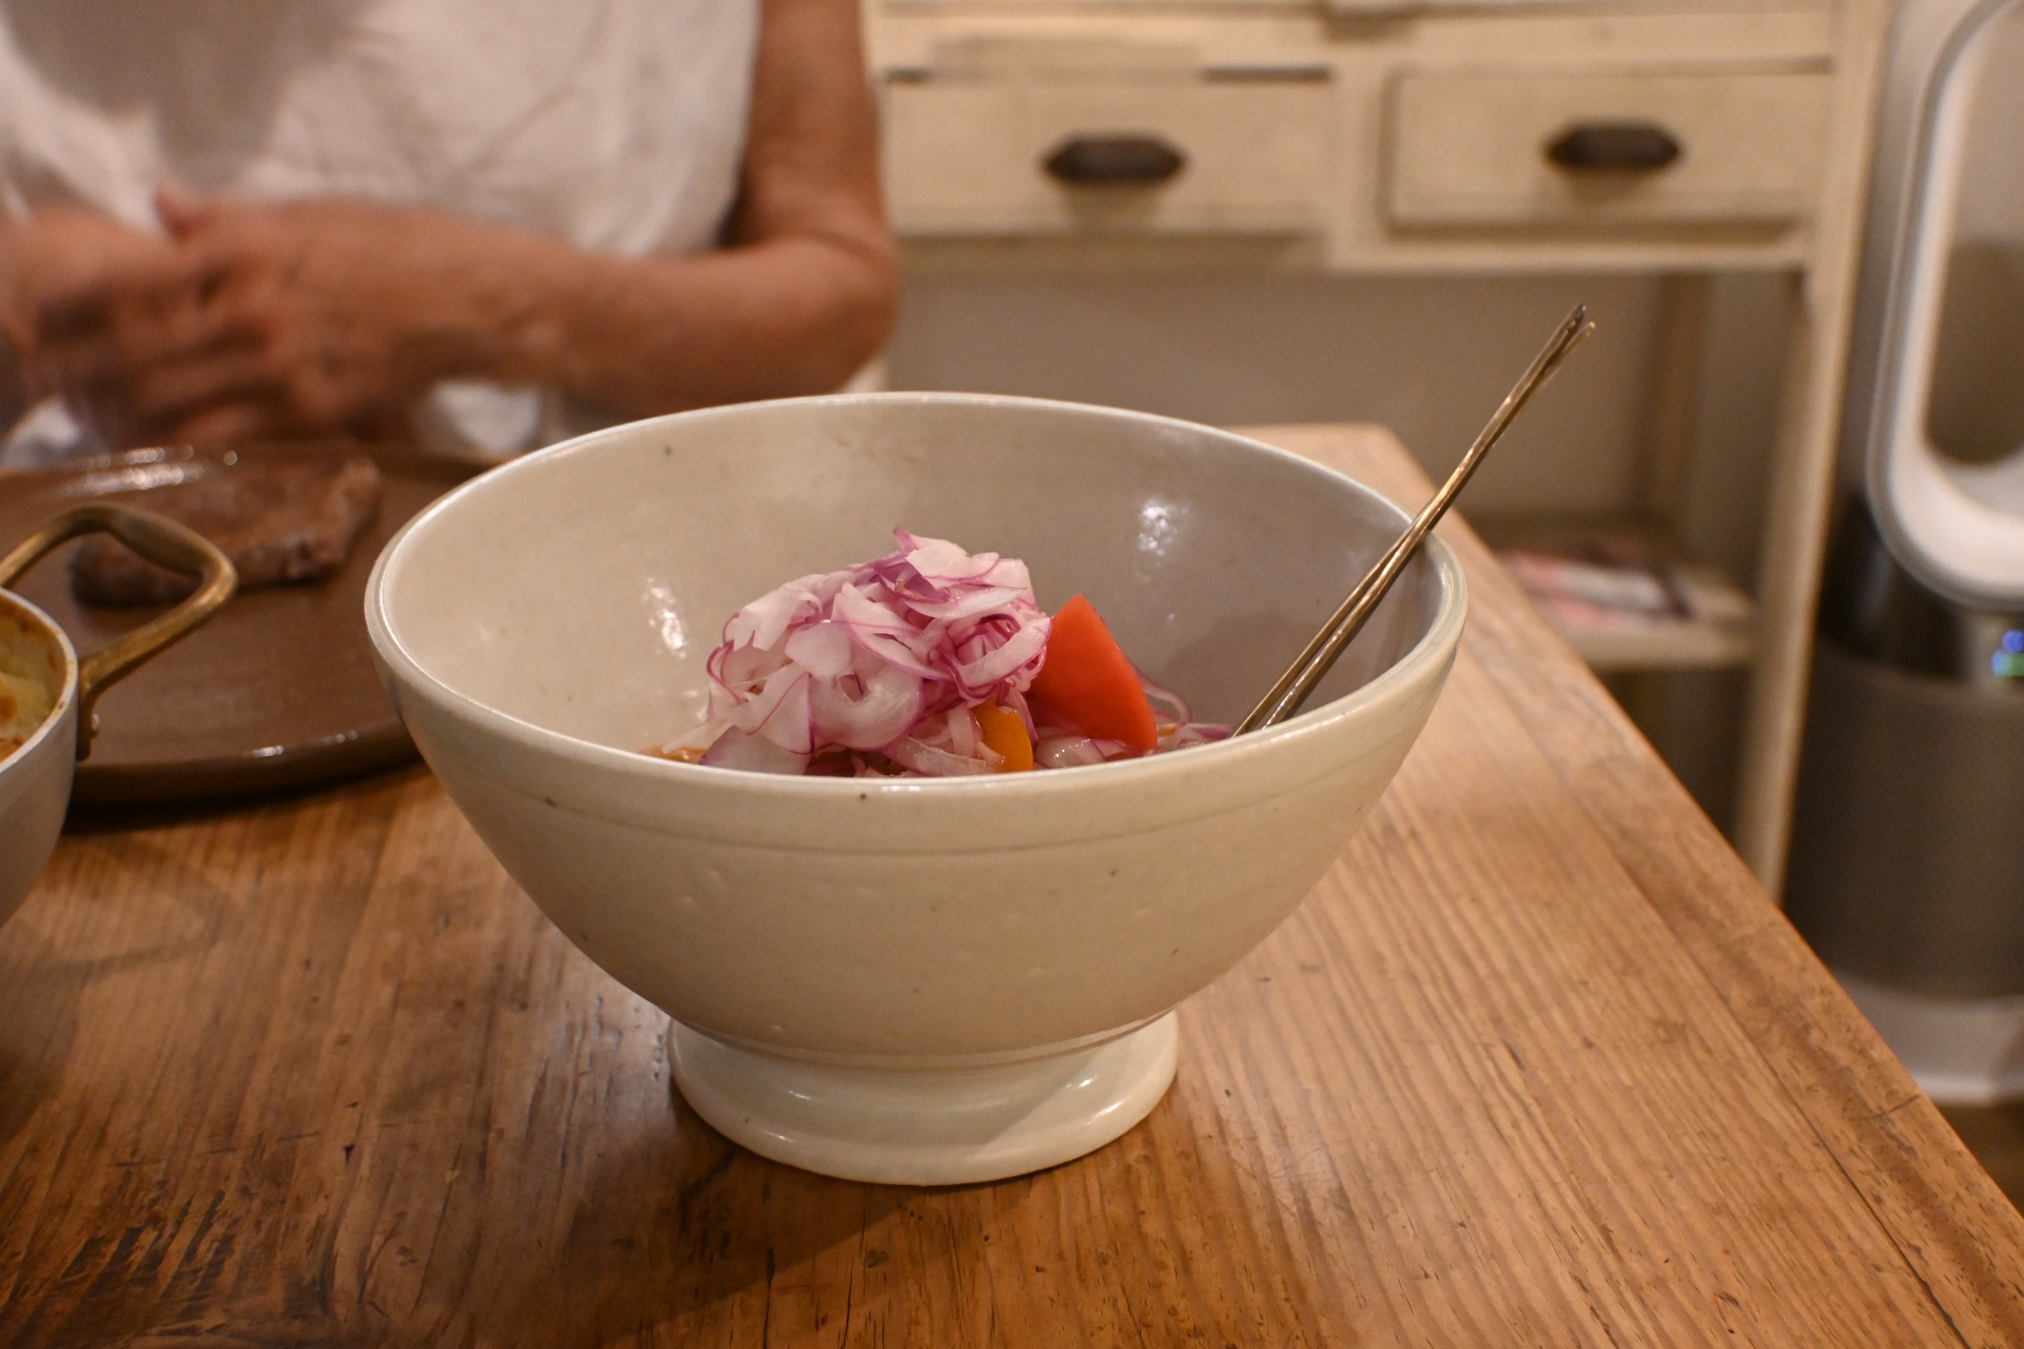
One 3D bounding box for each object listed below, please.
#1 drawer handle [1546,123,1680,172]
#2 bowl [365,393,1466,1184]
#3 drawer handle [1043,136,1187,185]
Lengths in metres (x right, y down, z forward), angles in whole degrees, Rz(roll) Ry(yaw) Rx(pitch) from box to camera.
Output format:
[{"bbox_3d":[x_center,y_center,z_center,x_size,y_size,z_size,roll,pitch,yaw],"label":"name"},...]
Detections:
[{"bbox_3d":[0.379,-0.332,1.590,0.084,0.027,0.023,-3,24,-10],"label":"drawer handle"},{"bbox_3d":[-0.019,0.027,0.515,0.210,0.109,0.210,1,23,0],"label":"bowl"},{"bbox_3d":[0.062,-0.312,1.535,0.084,0.027,0.023,-3,24,-10],"label":"drawer handle"}]

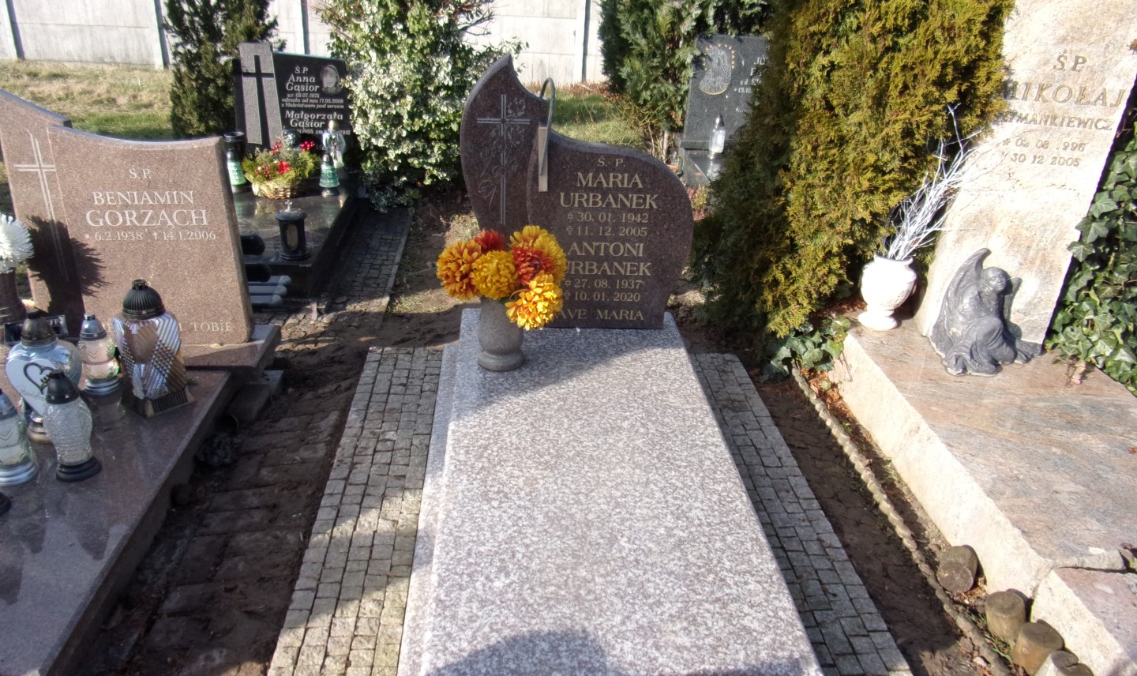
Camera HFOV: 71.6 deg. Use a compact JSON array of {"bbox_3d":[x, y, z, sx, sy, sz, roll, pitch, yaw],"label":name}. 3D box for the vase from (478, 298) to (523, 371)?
[{"bbox_3d":[-0.209,-0.039,2.412,0.145,0.250,0.145,1,27,-5],"label":"vase"}]

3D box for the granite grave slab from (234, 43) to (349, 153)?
[{"bbox_3d":[-1.623,-1.354,4.634,0.660,0.730,0.120,1,27,-5],"label":"granite grave slab"}]

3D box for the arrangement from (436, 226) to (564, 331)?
[{"bbox_3d":[-0.193,-0.185,2.293,0.380,0.320,0.340,1,27,-5],"label":"arrangement"}]

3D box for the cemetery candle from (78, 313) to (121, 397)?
[{"bbox_3d":[-1.495,0.040,2.476,0.115,0.270,0.115,1,27,-5],"label":"cemetery candle"}]

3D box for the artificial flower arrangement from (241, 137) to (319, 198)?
[{"bbox_3d":[-1.599,-0.953,4.403,0.410,0.290,0.320,1,27,-5],"label":"artificial flower arrangement"}]

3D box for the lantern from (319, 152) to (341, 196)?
[{"bbox_3d":[-1.344,-0.927,4.437,0.110,0.240,0.110,1,27,-5],"label":"lantern"}]

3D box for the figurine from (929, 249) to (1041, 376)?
[{"bbox_3d":[1.552,-0.105,2.821,0.380,0.400,0.280,1,27,-5],"label":"figurine"}]

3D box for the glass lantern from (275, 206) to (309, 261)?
[{"bbox_3d":[-1.262,-0.491,3.585,0.145,0.250,0.145,1,27,-5],"label":"glass lantern"}]

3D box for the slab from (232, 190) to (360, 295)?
[{"bbox_3d":[-1.599,-0.602,4.212,0.770,0.160,1.500,1,27,-5],"label":"slab"}]

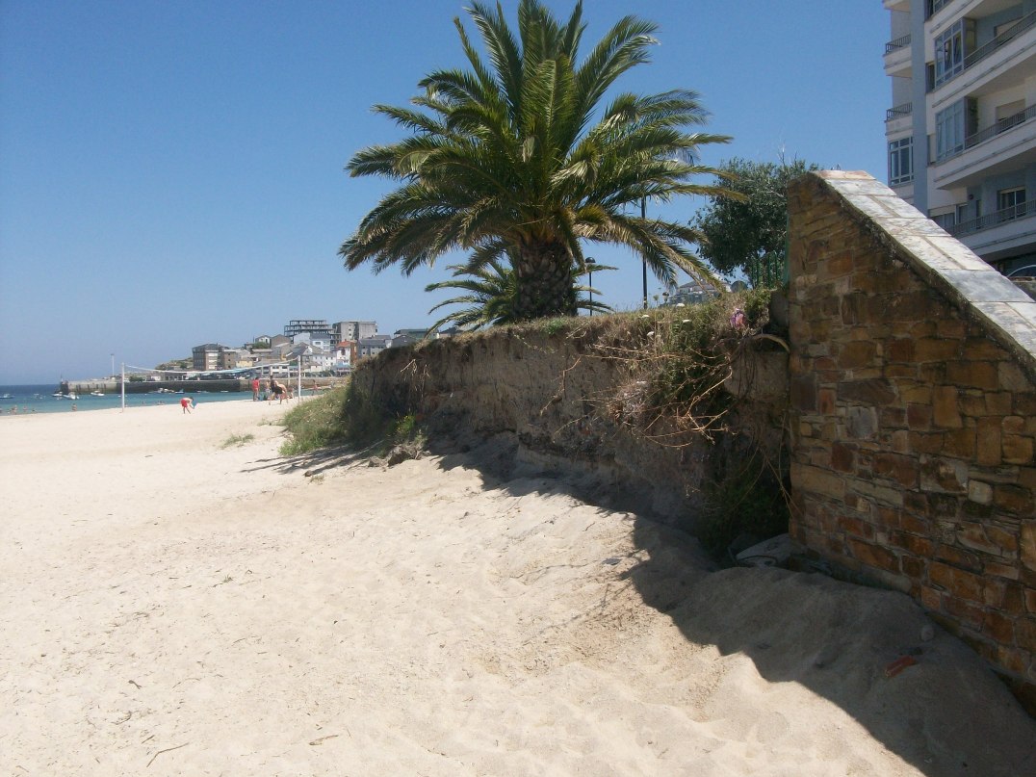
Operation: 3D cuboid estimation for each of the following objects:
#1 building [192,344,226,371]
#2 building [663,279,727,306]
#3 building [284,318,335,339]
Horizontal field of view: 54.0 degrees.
[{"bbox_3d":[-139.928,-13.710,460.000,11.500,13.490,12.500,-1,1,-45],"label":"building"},{"bbox_3d":[47.133,-24.525,270.000,16.500,8.690,12.000,0,1,21],"label":"building"},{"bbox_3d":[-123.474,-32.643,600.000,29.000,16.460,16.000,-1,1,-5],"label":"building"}]

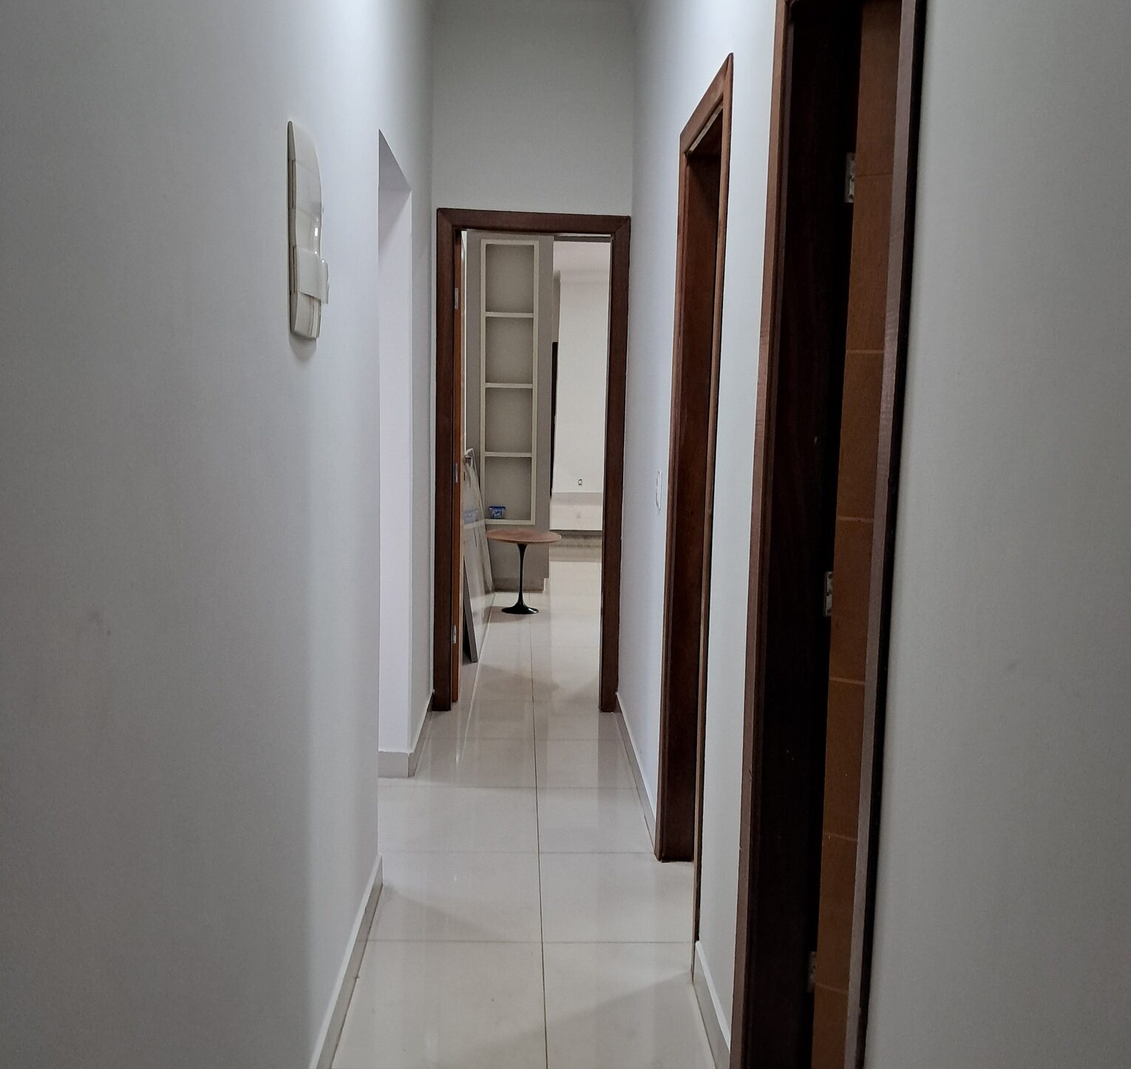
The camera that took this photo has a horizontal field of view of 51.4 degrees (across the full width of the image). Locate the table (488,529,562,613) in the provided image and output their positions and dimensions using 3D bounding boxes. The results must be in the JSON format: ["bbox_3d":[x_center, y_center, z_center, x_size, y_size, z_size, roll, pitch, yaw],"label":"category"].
[{"bbox_3d":[-0.276,0.256,7.712,0.500,0.500,0.500,1,7,-2],"label":"table"}]

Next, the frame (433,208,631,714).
[{"bbox_3d":[-0.160,-0.300,5.257,0.832,2.195,0.155,1,7,-2],"label":"frame"}]

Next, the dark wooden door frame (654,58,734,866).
[{"bbox_3d":[0.401,-0.035,3.160,0.150,2.195,0.830,1,7,-2],"label":"dark wooden door frame"}]

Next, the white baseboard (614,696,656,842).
[{"bbox_3d":[0.264,0.853,4.507,0.015,0.105,1.620,1,7,-2],"label":"white baseboard"}]

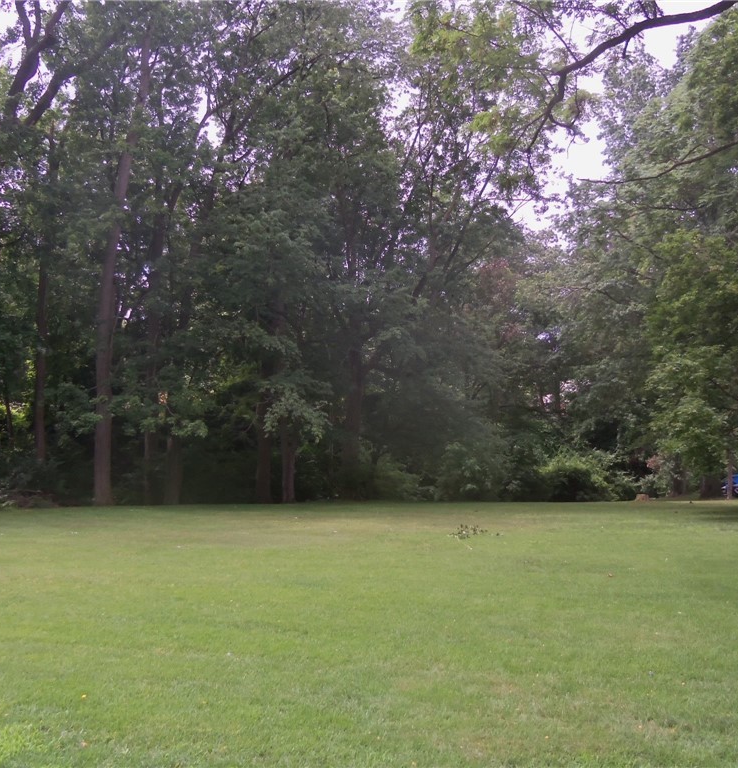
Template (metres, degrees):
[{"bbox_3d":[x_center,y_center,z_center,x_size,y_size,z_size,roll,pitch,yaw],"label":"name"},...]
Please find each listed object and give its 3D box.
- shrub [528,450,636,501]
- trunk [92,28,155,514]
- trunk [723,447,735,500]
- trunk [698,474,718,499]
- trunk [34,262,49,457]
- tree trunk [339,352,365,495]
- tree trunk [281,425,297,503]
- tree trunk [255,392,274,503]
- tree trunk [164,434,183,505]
[{"bbox_3d":[12.321,5.284,47.957,5.700,2.850,3.400,0,-6,0],"label":"shrub"},{"bbox_3d":[-12.223,-6.242,41.609,0.900,24.535,0.900,3,-6,0],"label":"trunk"},{"bbox_3d":[21.561,5.325,49.470,0.420,3.184,0.420,4,-6,0],"label":"trunk"},{"bbox_3d":[20.875,6.335,51.081,1.100,1.501,1.100,3,-6,0],"label":"trunk"},{"bbox_3d":[-18.299,-0.764,46.280,0.600,12.788,0.600,-2,-6,0],"label":"trunk"},{"bbox_3d":[-0.953,2.274,47.977,1.050,8.762,1.050,3,-6,0],"label":"tree trunk"},{"bbox_3d":[-4.306,4.282,44.727,0.750,4.193,0.750,-1,-6,0],"label":"tree trunk"},{"bbox_3d":[-5.654,3.428,44.818,0.820,5.965,0.820,-1,-6,0],"label":"tree trunk"},{"bbox_3d":[-10.076,4.399,42.691,0.800,3.591,0.800,2,-6,0],"label":"tree trunk"}]

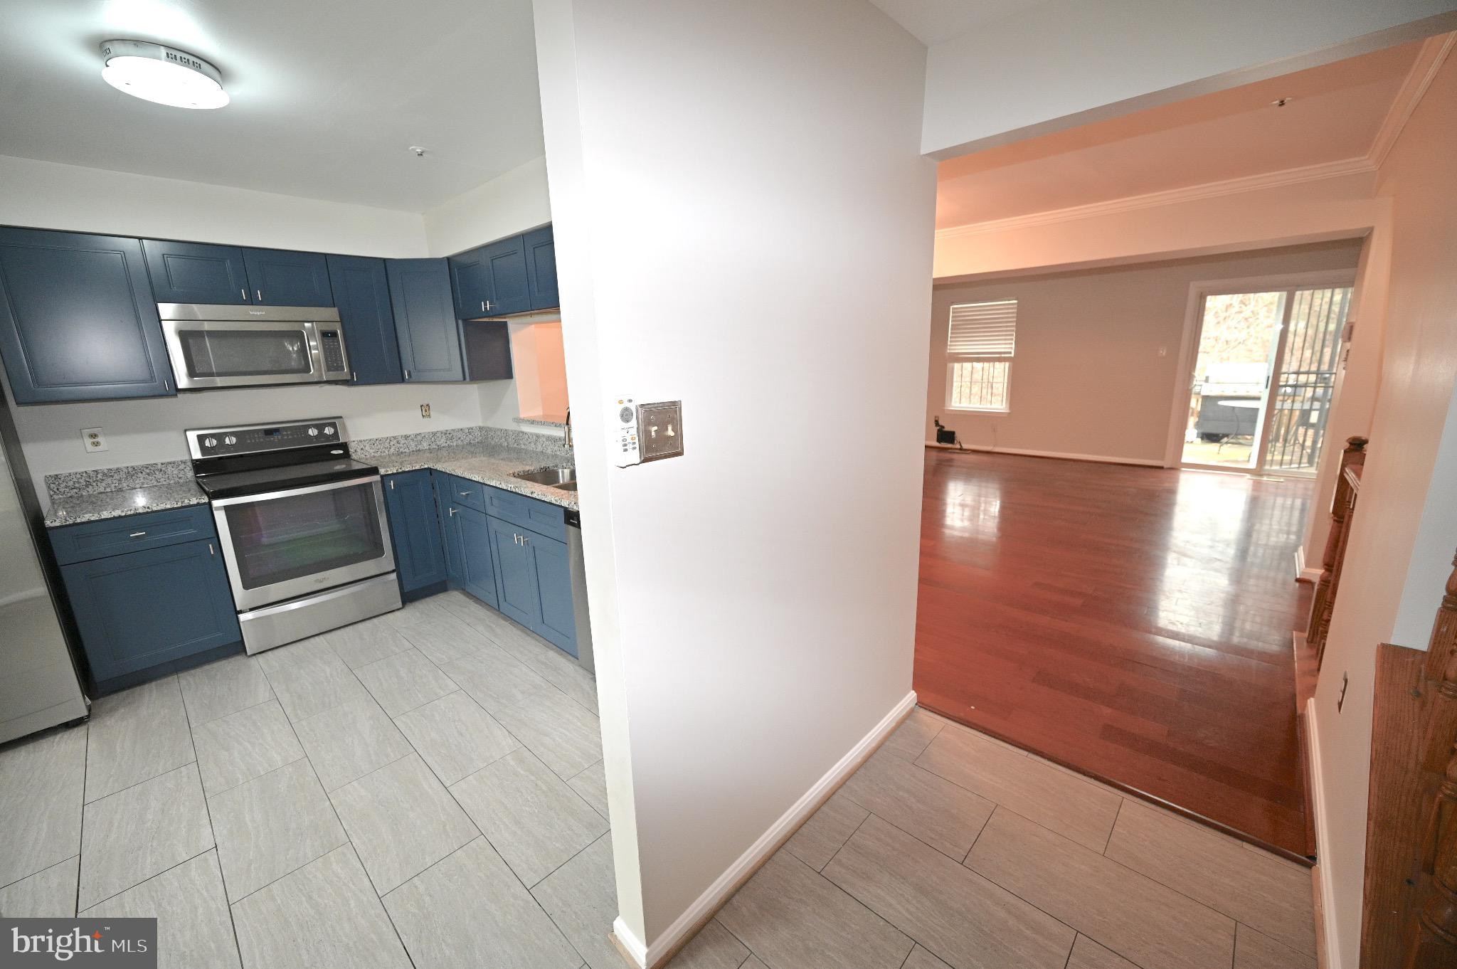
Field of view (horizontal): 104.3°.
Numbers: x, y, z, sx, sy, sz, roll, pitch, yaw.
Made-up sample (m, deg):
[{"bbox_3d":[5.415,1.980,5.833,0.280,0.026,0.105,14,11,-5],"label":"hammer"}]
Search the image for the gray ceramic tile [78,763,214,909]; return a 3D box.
[{"bbox_3d":[-1.982,1.168,1.932,0.603,0.010,0.301,10,17,42],"label":"gray ceramic tile"}]

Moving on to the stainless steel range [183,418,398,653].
[{"bbox_3d":[-2.542,0.252,3.363,0.650,1.200,0.757,10,17,42],"label":"stainless steel range"}]

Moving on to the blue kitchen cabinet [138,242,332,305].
[{"bbox_3d":[-2.713,-1.141,3.168,0.335,0.297,0.756,10,17,42],"label":"blue kitchen cabinet"}]

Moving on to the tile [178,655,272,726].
[{"bbox_3d":[-2.476,1.009,2.795,0.614,0.010,0.307,10,18,42],"label":"tile"}]

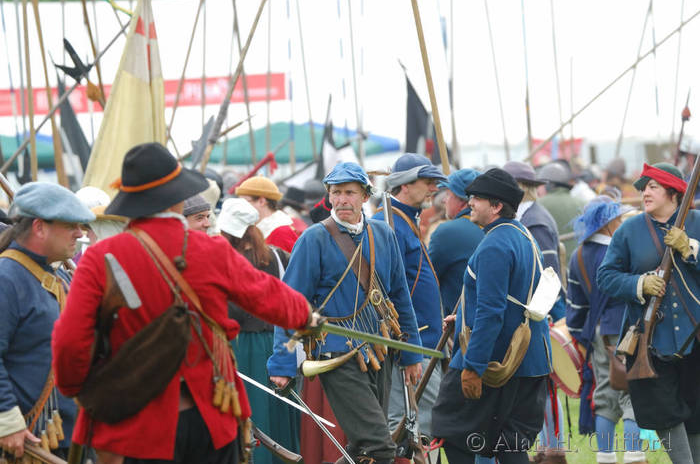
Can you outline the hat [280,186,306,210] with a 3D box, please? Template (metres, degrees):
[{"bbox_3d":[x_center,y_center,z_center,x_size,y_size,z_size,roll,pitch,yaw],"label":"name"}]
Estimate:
[{"bbox_3d":[-0.479,-0.289,58.000,0.280,0.180,0.300,-1,0,0],"label":"hat"}]

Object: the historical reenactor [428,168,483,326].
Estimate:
[{"bbox_3d":[0.616,0.539,34.600,0.400,1.740,0.520,-1,0,37],"label":"historical reenactor"}]

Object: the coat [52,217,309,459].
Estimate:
[{"bbox_3d":[-0.586,0.365,23.200,0.860,0.830,0.500,-1,0,3],"label":"coat"}]

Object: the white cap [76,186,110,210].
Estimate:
[{"bbox_3d":[-1.611,-0.203,42.000,0.230,0.180,0.250,-1,0,30],"label":"white cap"}]

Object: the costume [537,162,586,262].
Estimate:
[{"bbox_3d":[1.701,0.278,54.000,0.550,1.720,0.420,-1,0,12],"label":"costume"}]

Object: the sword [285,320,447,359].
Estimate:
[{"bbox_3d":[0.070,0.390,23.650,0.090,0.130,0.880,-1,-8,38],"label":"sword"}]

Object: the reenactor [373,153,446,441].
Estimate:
[{"bbox_3d":[0.294,0.532,32.600,0.400,1.830,0.530,-1,0,22],"label":"reenactor"}]

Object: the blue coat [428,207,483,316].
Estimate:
[{"bbox_3d":[0.611,0.276,34.600,0.380,0.800,0.520,-1,0,37],"label":"blue coat"}]

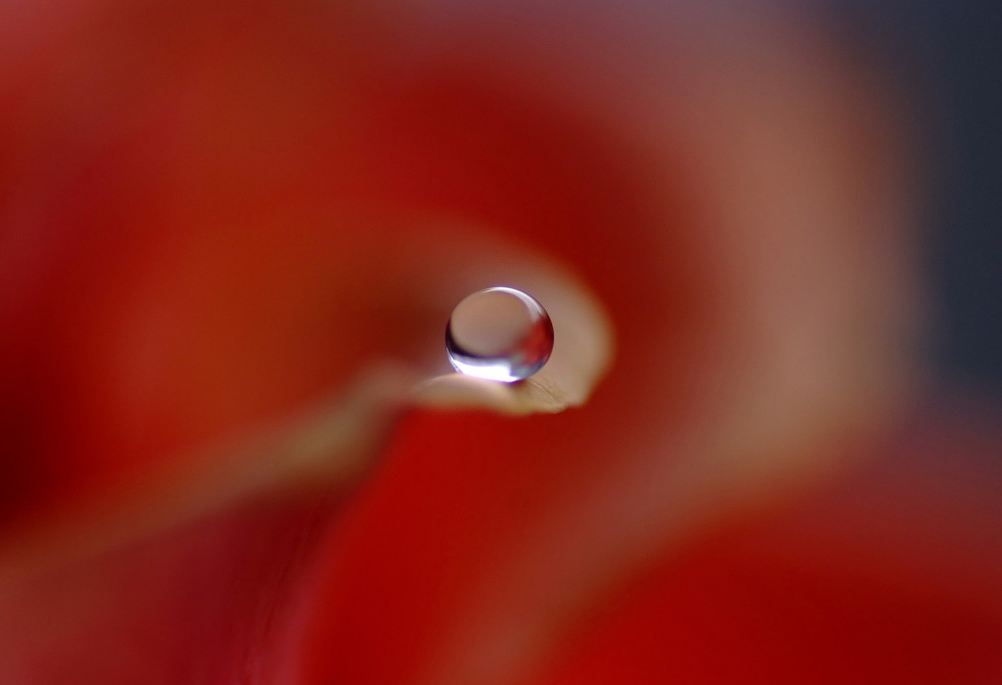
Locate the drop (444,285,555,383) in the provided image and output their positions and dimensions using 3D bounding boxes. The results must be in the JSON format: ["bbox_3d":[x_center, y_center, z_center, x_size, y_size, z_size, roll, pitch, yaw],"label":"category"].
[{"bbox_3d":[0.000,0.000,0.110,0.003,0.003,0.003,0,11,0],"label":"drop"}]

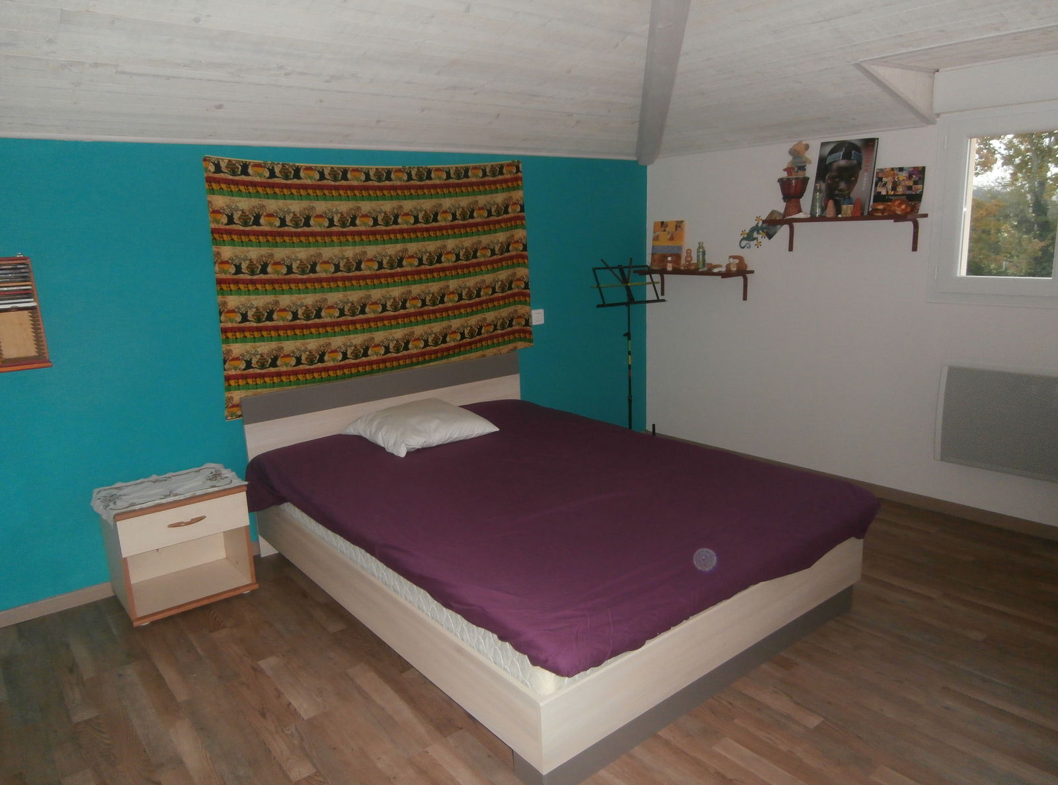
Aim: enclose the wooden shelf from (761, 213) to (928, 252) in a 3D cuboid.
[{"bbox_3d":[1.480,-0.750,3.498,0.195,0.166,0.720,-12,15,-37],"label":"wooden shelf"}]

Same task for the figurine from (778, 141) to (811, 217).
[{"bbox_3d":[1.314,-1.047,3.630,0.160,0.372,0.160,-12,15,-37],"label":"figurine"}]

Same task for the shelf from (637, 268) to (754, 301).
[{"bbox_3d":[0.936,-0.620,4.240,0.195,0.166,0.720,-12,15,-37],"label":"shelf"}]

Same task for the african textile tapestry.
[{"bbox_3d":[-0.651,-0.552,3.514,1.675,1.080,0.020,-12,15,-37],"label":"african textile tapestry"}]

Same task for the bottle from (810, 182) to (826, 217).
[{"bbox_3d":[1.398,-0.925,3.537,0.066,0.168,0.066,-12,15,-37],"label":"bottle"}]

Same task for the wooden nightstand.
[{"bbox_3d":[-1.378,0.585,2.892,0.453,0.445,0.385,-12,15,-37],"label":"wooden nightstand"}]

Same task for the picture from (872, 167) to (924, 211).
[{"bbox_3d":[1.663,-0.909,3.321,0.012,0.205,0.220,3,6,-39],"label":"picture"}]

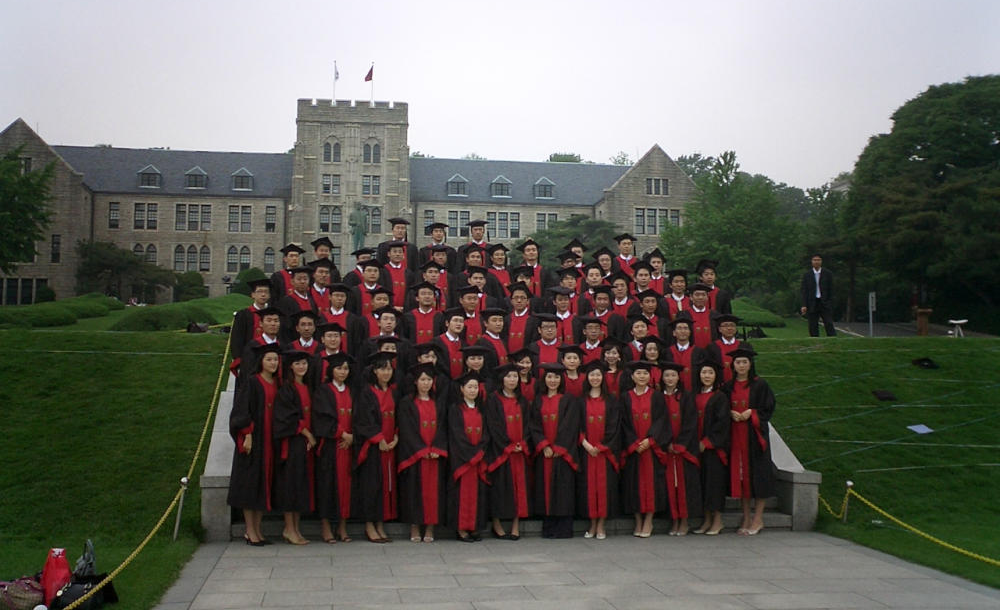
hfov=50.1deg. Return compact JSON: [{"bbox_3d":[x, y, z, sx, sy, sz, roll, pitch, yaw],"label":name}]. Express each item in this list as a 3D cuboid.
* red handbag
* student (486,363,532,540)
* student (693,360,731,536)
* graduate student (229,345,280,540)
[{"bbox_3d":[-2.879,1.768,6.955,0.220,0.362,0.150,2,-5,-20],"label":"red handbag"},{"bbox_3d":[0.091,1.386,10.185,0.460,1.655,0.350,2,-5,-20],"label":"student"},{"bbox_3d":[2.091,1.409,10.567,0.360,1.698,0.450,4,-6,-40],"label":"student"},{"bbox_3d":[-2.270,1.257,9.818,0.440,1.861,0.500,-4,-5,42],"label":"graduate student"}]

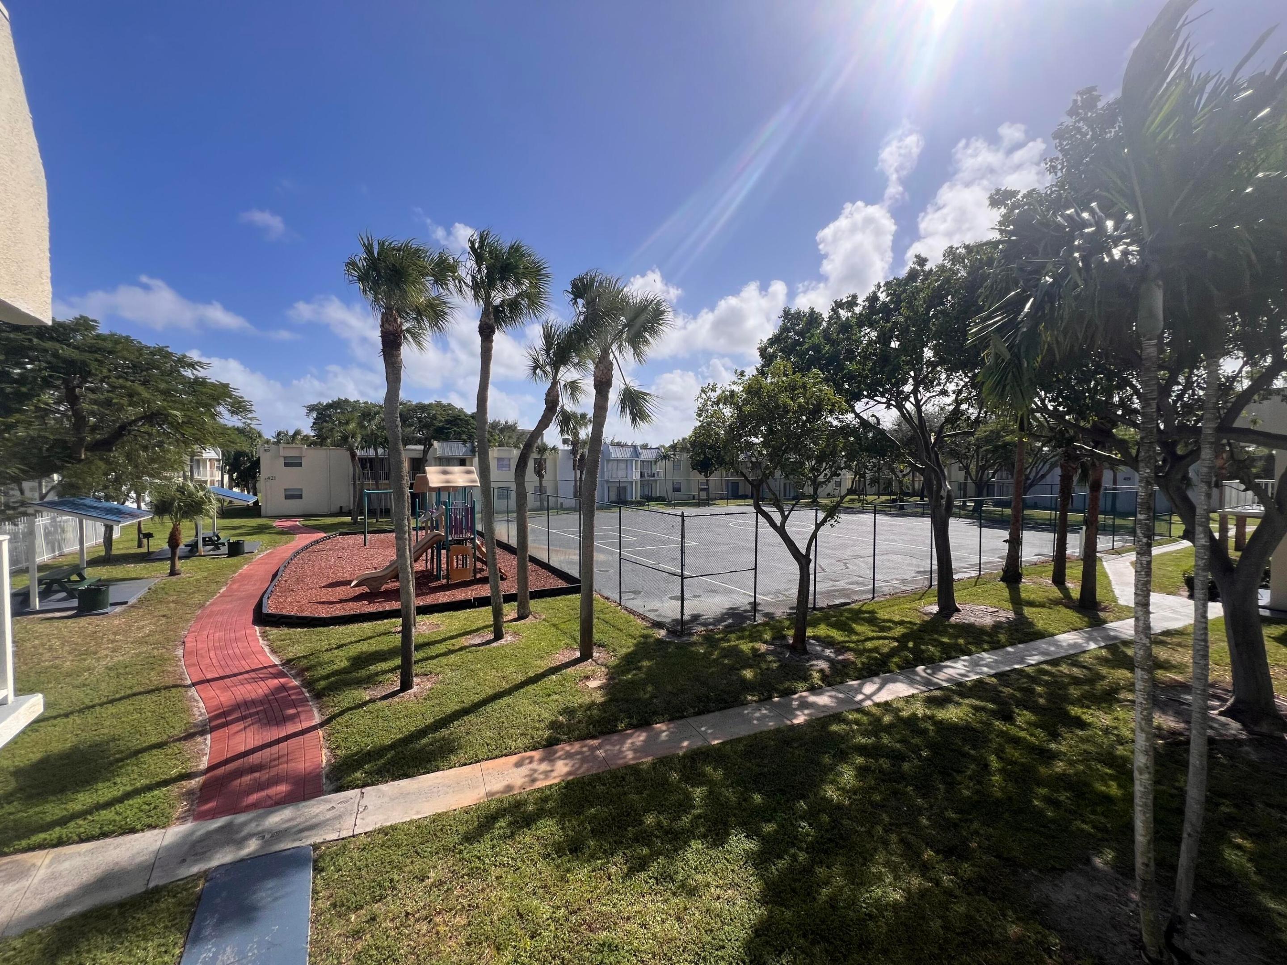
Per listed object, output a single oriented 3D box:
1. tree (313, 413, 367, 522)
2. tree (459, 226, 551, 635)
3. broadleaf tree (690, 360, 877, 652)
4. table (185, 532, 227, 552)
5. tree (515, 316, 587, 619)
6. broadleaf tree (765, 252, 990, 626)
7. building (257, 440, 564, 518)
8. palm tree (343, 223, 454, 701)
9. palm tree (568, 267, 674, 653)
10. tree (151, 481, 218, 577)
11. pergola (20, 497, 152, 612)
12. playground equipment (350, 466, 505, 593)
[{"bbox_3d":[-24.199,-1.196,38.502,3.600,8.900,3.300,-1,2,-32],"label":"tree"},{"bbox_3d":[-3.478,-1.059,12.051,2.350,10.000,2.300,0,2,-16],"label":"tree"},{"bbox_3d":[3.297,0.613,11.423,4.300,6.700,4.000,0,2,16],"label":"broadleaf tree"},{"bbox_3d":[-22.949,3.204,25.609,1.600,0.760,2.150,-1,2,-29],"label":"table"},{"bbox_3d":[-2.619,-0.305,13.911,2.100,8.400,2.000,0,1,-11],"label":"tree"},{"bbox_3d":[6.878,-1.308,14.313,6.300,10.400,6.000,1,2,26],"label":"broadleaf tree"},{"bbox_3d":[-23.367,-0.444,50.258,26.300,6.800,12.500,-1,2,-29],"label":"building"},{"bbox_3d":[-4.628,-0.288,9.227,2.150,8.600,2.150,-1,2,-27],"label":"palm tree"},{"bbox_3d":[-0.552,-0.325,10.834,2.400,8.600,2.300,0,1,-3],"label":"palm tree"},{"bbox_3d":[-18.418,1.844,19.404,2.000,3.800,2.000,-1,2,-44],"label":"tree"},{"bbox_3d":[-19.527,2.193,16.258,4.000,3.260,3.900,-1,2,-29],"label":"pergola"},{"bbox_3d":[-8.767,1.597,19.557,5.400,4.300,4.700,-1,2,-29],"label":"playground equipment"}]

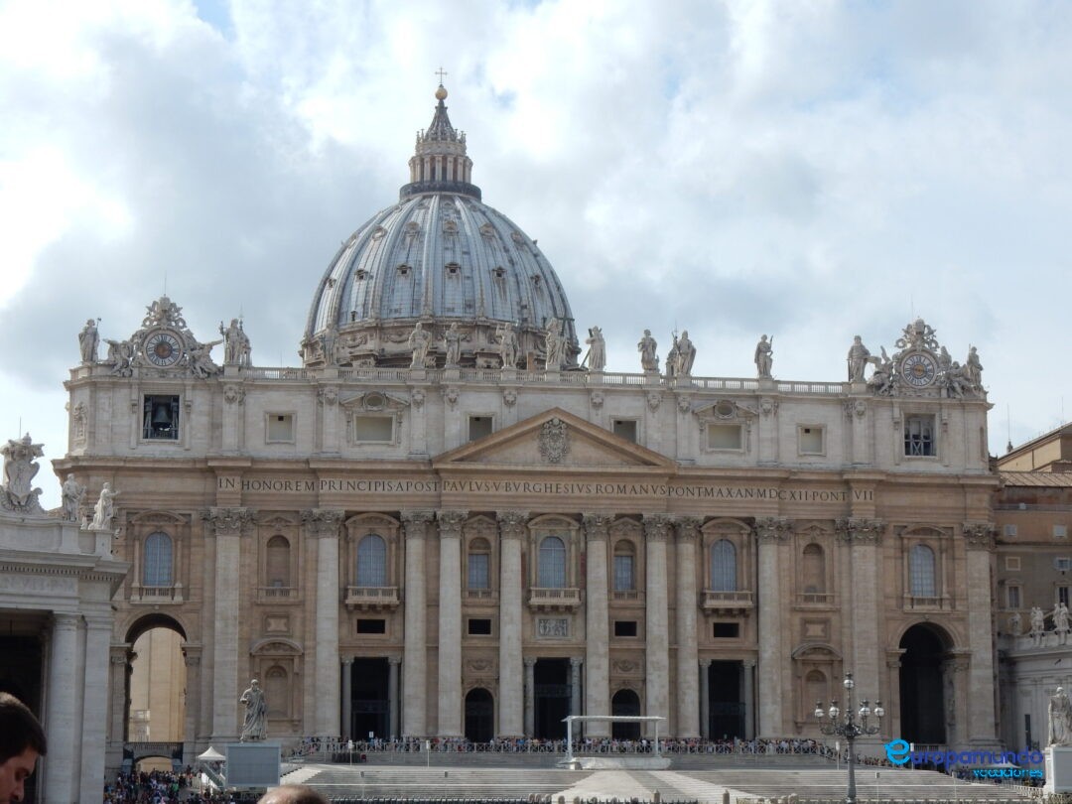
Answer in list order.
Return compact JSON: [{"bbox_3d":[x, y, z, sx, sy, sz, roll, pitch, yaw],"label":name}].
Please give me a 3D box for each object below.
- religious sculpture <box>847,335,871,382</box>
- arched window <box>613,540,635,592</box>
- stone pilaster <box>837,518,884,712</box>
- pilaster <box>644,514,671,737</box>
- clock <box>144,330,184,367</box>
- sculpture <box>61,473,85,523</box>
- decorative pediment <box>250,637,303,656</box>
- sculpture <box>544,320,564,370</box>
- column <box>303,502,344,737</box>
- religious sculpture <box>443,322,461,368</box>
[{"bbox_3d":[40.780,-5.470,278.400,2.840,5.890,1.800,1,-10,-8],"label":"religious sculpture"},{"bbox_3d":[10.870,20.100,269.020,2.720,6.330,0.700,1,-10,-9],"label":"arched window"},{"bbox_3d":[39.920,28.180,270.820,6.070,27.550,2.000,1,-10,-9],"label":"stone pilaster"},{"bbox_3d":[14.710,27.310,265.920,3.430,27.290,3.000,1,-10,-9],"label":"pilaster"},{"bbox_3d":[-45.120,-6.400,266.180,4.650,4.650,0.800,1,-10,-8],"label":"clock"},{"bbox_3d":[-29.904,6.186,142.000,1.400,3.121,1.050,5,-11,-28],"label":"sculpture"},{"bbox_3d":[-30.700,28.940,260.040,6.070,2.100,1.000,1,-10,-9],"label":"decorative pediment"},{"bbox_3d":[2.334,-7.386,279.440,2.300,6.300,1.800,1,-10,-9],"label":"sculpture"},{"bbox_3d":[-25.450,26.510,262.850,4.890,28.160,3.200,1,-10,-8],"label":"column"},{"bbox_3d":[-10.374,-6.988,272.778,2.062,5.710,1.700,1,-10,-8],"label":"religious sculpture"}]

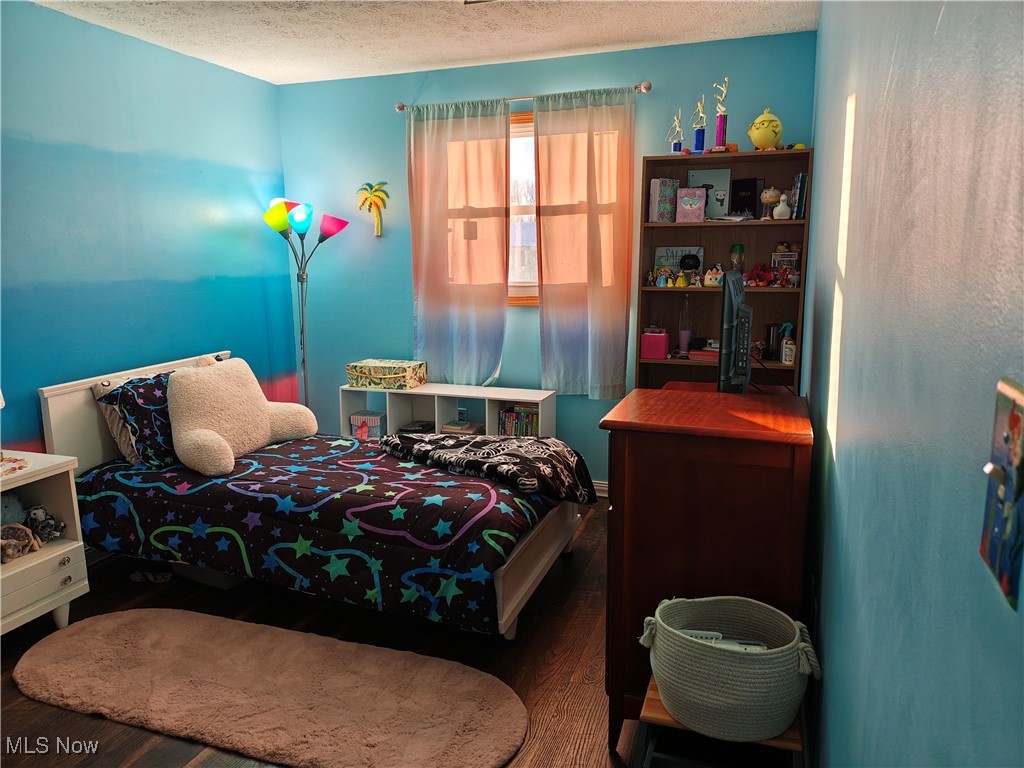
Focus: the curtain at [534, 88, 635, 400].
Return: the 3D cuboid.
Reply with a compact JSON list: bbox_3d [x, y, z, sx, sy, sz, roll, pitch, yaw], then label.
[{"bbox_3d":[0.389,-0.725,3.989,0.530,1.620,0.080,3,10,19],"label":"curtain"}]

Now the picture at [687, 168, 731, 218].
[{"bbox_3d":[0.984,-0.936,3.680,0.207,0.265,0.020,4,2,23],"label":"picture"}]

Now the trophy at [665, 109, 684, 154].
[{"bbox_3d":[0.785,-1.201,3.545,0.090,0.218,0.060,3,11,19],"label":"trophy"}]

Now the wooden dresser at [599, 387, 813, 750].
[{"bbox_3d":[0.557,0.532,2.156,0.510,0.940,0.520,3,10,19],"label":"wooden dresser"}]

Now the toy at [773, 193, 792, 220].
[{"bbox_3d":[1.276,-0.834,3.483,0.085,0.128,0.085,3,10,19],"label":"toy"}]

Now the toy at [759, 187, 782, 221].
[{"bbox_3d":[1.235,-0.857,3.520,0.100,0.160,0.100,3,10,19],"label":"toy"}]

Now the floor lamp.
[{"bbox_3d":[-1.192,-0.228,4.391,0.560,1.710,0.500,3,11,19],"label":"floor lamp"}]

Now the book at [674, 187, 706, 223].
[{"bbox_3d":[0.872,-0.874,3.612,0.150,0.172,0.030,3,6,19],"label":"book"}]

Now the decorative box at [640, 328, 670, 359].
[{"bbox_3d":[0.727,-0.206,3.778,0.124,0.146,0.140,3,11,19],"label":"decorative box"}]

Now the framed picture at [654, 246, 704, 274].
[{"bbox_3d":[0.869,-0.609,3.841,0.250,0.200,0.020,3,4,19],"label":"framed picture"}]

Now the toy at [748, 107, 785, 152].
[{"bbox_3d":[1.188,-1.180,3.455,0.150,0.200,0.160,-8,13,-37],"label":"toy"}]

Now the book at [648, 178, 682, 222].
[{"bbox_3d":[0.753,-0.903,3.660,0.121,0.210,0.071,-6,12,-28],"label":"book"}]

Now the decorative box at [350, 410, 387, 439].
[{"bbox_3d":[-0.843,0.242,4.418,0.190,0.118,0.130,3,11,19],"label":"decorative box"}]

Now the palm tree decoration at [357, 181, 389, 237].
[{"bbox_3d":[-0.832,-1.043,4.429,0.210,0.322,0.030,3,10,19],"label":"palm tree decoration"}]

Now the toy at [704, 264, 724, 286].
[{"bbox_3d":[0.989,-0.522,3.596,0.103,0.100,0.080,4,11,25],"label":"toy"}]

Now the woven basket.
[{"bbox_3d":[0.478,0.630,1.656,0.385,0.232,0.250,3,11,19],"label":"woven basket"}]

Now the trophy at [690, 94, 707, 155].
[{"bbox_3d":[0.898,-1.246,3.560,0.076,0.273,0.070,3,10,19],"label":"trophy"}]

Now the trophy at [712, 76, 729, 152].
[{"bbox_3d":[0.991,-1.277,3.512,0.078,0.348,0.070,3,10,19],"label":"trophy"}]

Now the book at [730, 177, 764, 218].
[{"bbox_3d":[1.144,-0.888,3.595,0.060,0.200,0.143,-8,13,-37],"label":"book"}]

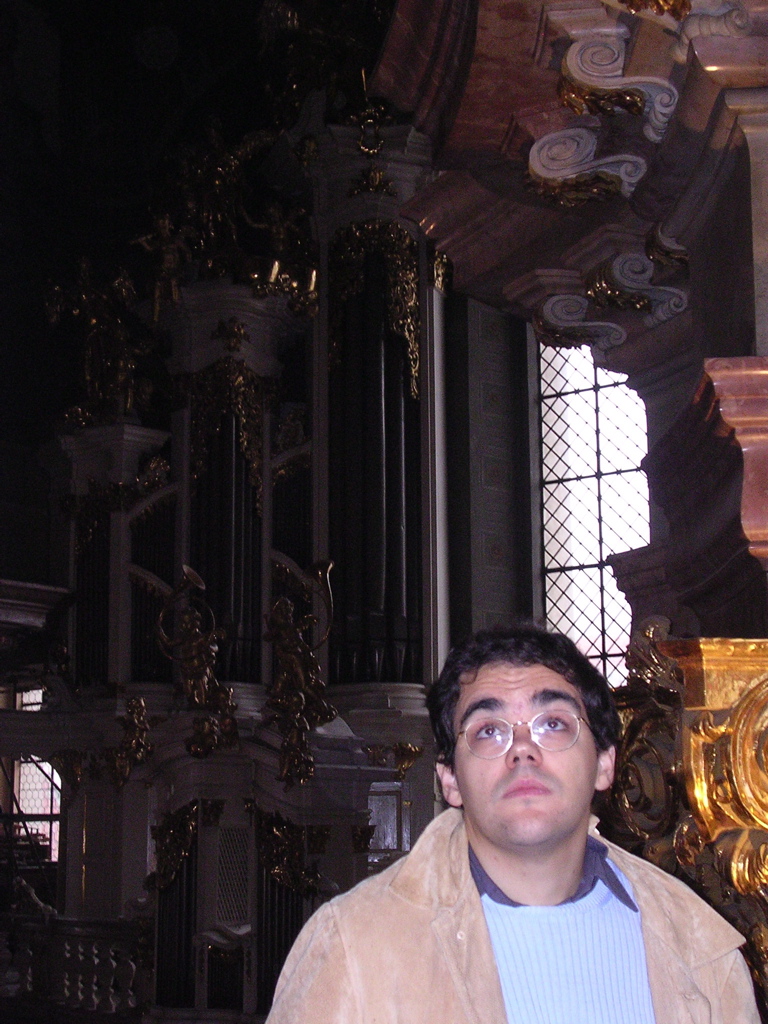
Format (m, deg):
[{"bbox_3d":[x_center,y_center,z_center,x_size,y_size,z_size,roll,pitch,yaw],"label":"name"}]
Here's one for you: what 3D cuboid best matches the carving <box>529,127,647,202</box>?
[{"bbox_3d":[1.161,-1.972,10.100,0.590,0.350,0.380,-3,-10,13],"label":"carving"}]

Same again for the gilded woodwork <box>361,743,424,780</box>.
[{"bbox_3d":[0.082,2.479,17.700,0.580,0.360,0.320,0,-10,-5],"label":"gilded woodwork"}]

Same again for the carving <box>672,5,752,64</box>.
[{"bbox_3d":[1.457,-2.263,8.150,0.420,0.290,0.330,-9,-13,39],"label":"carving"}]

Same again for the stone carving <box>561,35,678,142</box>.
[{"bbox_3d":[1.211,-2.189,9.200,0.580,0.390,0.450,-1,-10,3],"label":"stone carving"}]

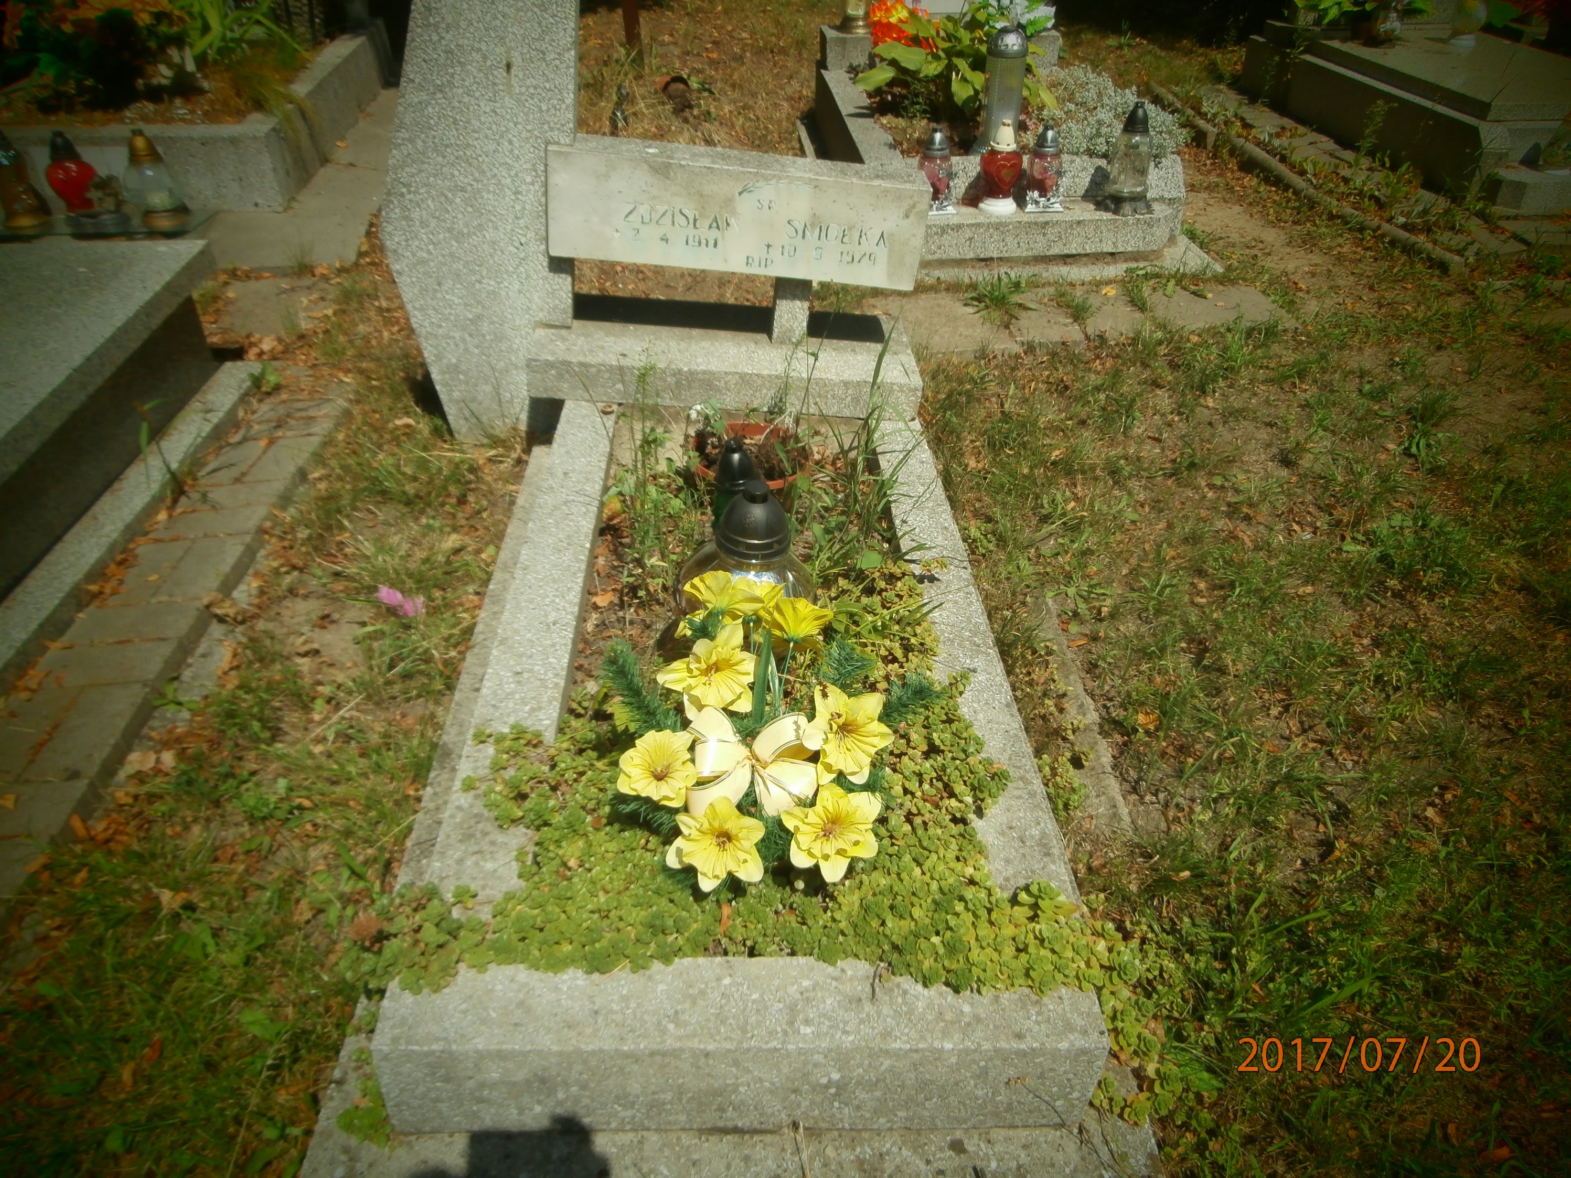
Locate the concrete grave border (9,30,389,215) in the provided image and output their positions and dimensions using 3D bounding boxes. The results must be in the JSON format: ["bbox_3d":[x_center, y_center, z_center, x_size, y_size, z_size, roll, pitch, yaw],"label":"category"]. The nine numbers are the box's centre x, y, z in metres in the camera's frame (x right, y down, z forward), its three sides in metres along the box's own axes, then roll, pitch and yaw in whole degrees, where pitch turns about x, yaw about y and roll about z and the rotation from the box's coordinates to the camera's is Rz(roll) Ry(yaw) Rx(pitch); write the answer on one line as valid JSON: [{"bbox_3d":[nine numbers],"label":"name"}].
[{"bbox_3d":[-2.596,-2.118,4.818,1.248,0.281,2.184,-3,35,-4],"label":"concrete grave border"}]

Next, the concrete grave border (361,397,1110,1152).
[{"bbox_3d":[-0.068,0.097,1.847,0.775,0.172,1.608,-1,35,-1],"label":"concrete grave border"}]

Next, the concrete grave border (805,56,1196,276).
[{"bbox_3d":[0.645,-1.514,3.760,0.930,0.260,1.780,-2,35,-3],"label":"concrete grave border"}]

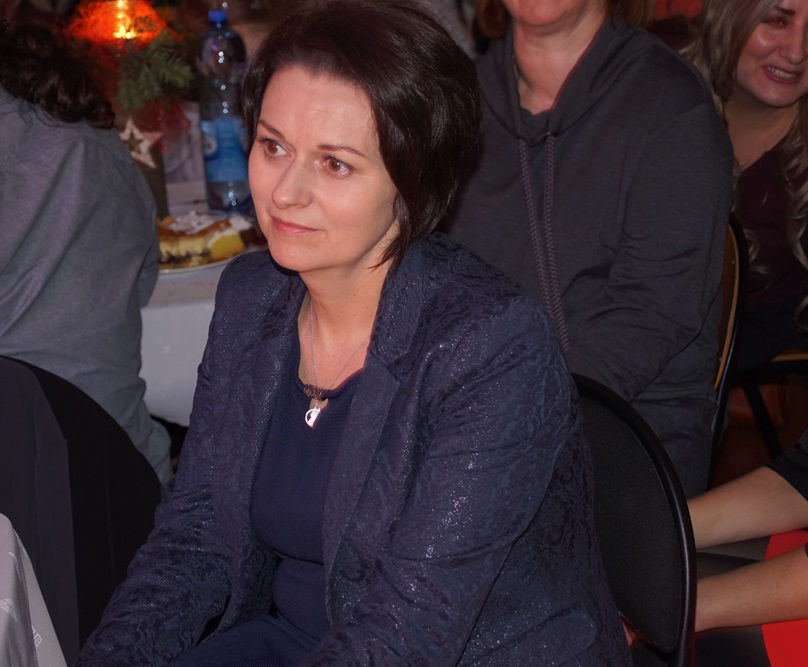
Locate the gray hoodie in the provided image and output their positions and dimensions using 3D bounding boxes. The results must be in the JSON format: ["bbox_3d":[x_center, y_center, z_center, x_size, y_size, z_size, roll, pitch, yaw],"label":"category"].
[{"bbox_3d":[0.198,-0.063,2.870,0.470,0.620,0.360,6,17,32],"label":"gray hoodie"}]

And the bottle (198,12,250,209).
[{"bbox_3d":[-0.295,-0.364,3.740,0.084,0.325,0.084,-3,15,0],"label":"bottle"}]

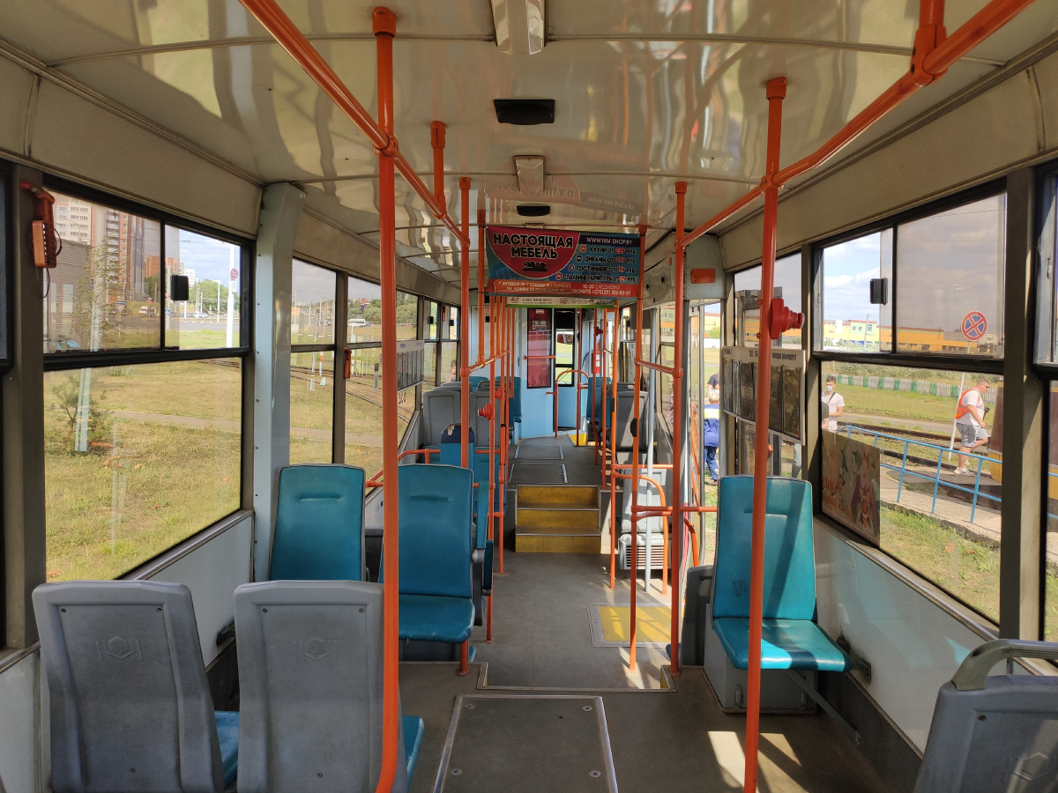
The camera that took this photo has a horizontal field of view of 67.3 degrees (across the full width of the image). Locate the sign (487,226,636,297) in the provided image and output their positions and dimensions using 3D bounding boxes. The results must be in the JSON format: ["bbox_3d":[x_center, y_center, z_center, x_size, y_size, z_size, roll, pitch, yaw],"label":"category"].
[{"bbox_3d":[0.201,-0.739,4.448,0.891,0.370,0.020,-1,5,-15],"label":"sign"}]

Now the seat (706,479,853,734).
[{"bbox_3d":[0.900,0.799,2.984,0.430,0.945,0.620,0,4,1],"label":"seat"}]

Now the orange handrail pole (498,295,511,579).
[{"bbox_3d":[-0.225,0.183,6.648,0.037,2.645,0.037,0,4,1],"label":"orange handrail pole"}]

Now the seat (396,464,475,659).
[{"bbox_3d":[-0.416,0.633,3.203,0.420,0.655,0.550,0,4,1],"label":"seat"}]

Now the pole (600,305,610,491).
[{"bbox_3d":[0.738,-0.144,7.630,0.037,2.100,0.037,0,4,1],"label":"pole"}]

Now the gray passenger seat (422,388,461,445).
[{"bbox_3d":[-0.875,0.257,8.088,0.420,0.660,0.550,0,4,1],"label":"gray passenger seat"}]

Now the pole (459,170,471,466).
[{"bbox_3d":[-0.279,0.157,3.427,0.037,2.150,0.037,0,4,1],"label":"pole"}]

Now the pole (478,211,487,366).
[{"bbox_3d":[-0.254,-0.588,4.293,0.037,0.827,0.037,0,4,1],"label":"pole"}]

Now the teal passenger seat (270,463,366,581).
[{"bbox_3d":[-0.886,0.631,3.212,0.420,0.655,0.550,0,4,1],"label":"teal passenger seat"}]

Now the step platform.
[{"bbox_3d":[0.280,1.171,7.634,0.804,0.525,0.558,0,4,1],"label":"step platform"}]

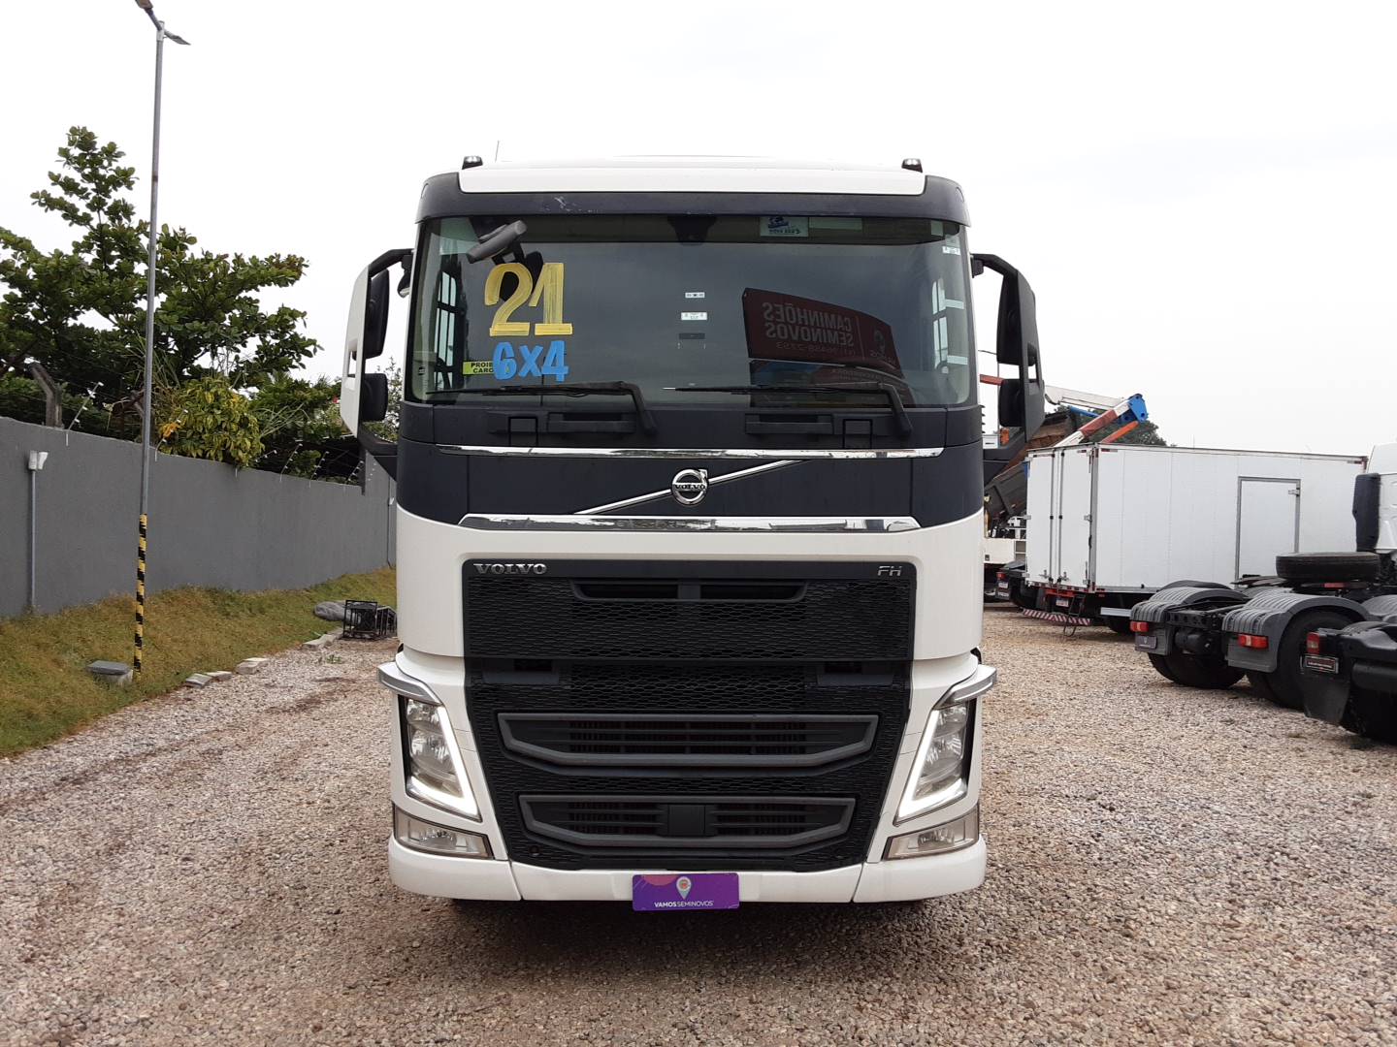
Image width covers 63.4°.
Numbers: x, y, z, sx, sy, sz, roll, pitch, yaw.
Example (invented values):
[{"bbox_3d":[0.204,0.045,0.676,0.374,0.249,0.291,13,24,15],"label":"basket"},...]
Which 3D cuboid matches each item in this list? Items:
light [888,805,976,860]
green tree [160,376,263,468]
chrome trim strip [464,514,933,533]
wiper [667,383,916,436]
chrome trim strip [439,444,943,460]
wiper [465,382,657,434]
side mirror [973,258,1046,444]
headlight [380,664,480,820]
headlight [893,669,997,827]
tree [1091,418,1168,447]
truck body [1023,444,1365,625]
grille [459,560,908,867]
[{"bbox_3d":[0.945,1.235,4.530,0.410,0.170,0.200,1,0,-13],"label":"light"},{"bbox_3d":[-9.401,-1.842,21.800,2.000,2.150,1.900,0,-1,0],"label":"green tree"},{"bbox_3d":[-0.032,0.003,4.420,1.840,0.067,0.160,0,-1,0],"label":"chrome trim strip"},{"bbox_3d":[0.368,-0.461,4.483,0.986,0.216,0.121,1,-6,-4],"label":"wiper"},{"bbox_3d":[-0.026,-0.282,4.495,2.030,0.062,0.210,0,-1,0],"label":"chrome trim strip"},{"bbox_3d":[-0.613,-0.448,4.494,0.916,0.213,0.147,0,-6,6],"label":"wiper"},{"bbox_3d":[1.305,-0.745,4.770,0.280,0.770,0.250,1,0,0],"label":"side mirror"},{"bbox_3d":[-1.058,0.858,4.544,0.520,0.590,0.220,0,-1,20],"label":"headlight"},{"bbox_3d":[0.970,0.865,4.540,0.400,0.590,0.270,1,0,-11],"label":"headlight"},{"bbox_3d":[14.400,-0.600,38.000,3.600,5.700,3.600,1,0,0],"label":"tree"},{"bbox_3d":[9.584,0.077,21.841,5.920,2.850,2.200,1,0,-15],"label":"truck body"},{"bbox_3d":[-0.045,0.740,4.410,1.740,1.190,0.220,1,0,-1],"label":"grille"}]

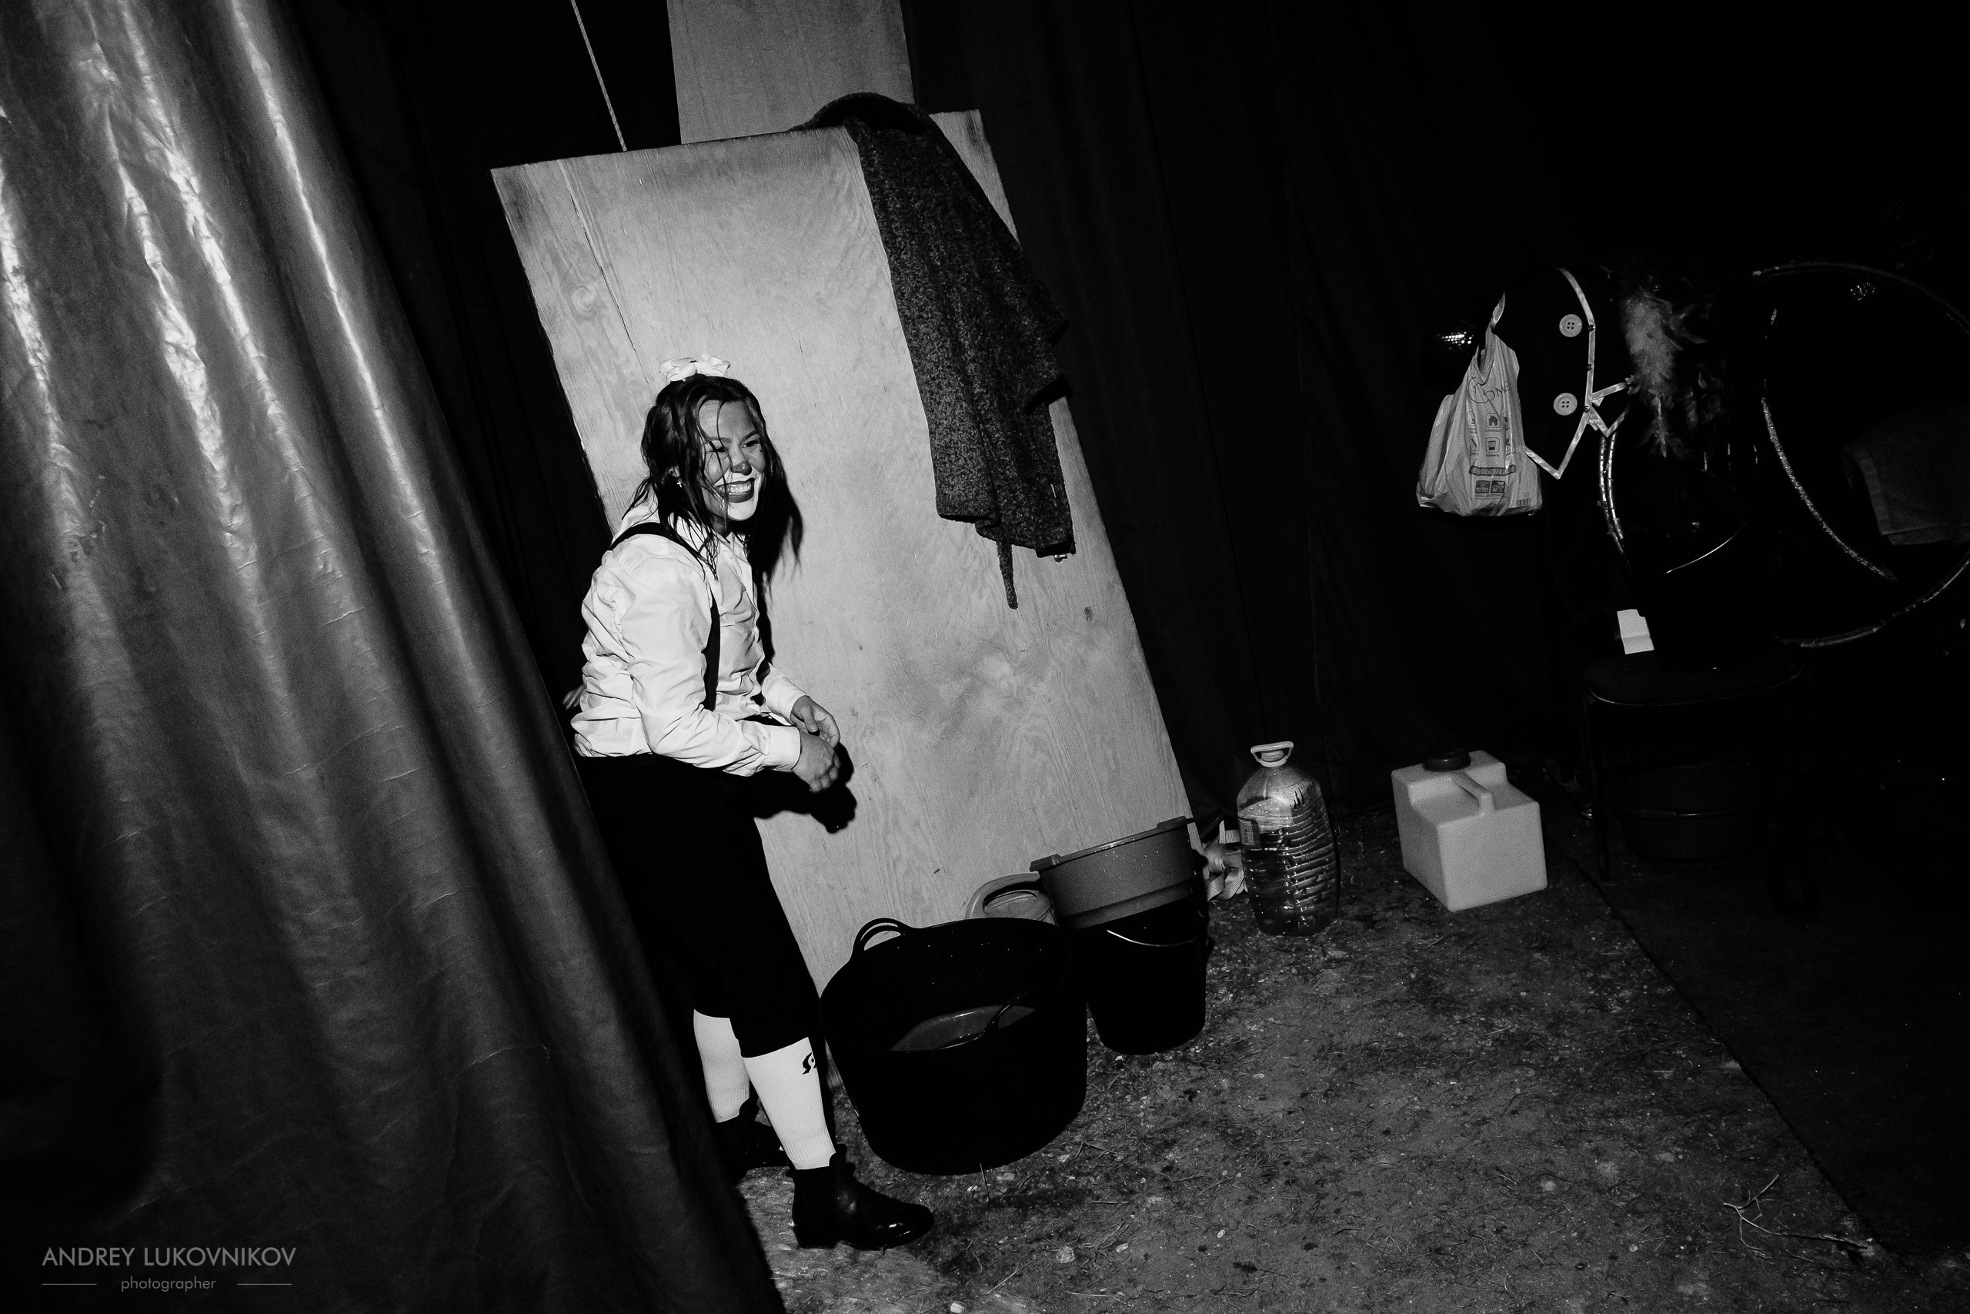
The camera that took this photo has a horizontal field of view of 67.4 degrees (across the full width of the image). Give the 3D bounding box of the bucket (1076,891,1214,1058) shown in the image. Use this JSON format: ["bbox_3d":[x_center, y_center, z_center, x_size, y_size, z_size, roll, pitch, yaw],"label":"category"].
[{"bbox_3d":[0.304,0.593,2.868,0.300,0.270,0.300,-11,15,3],"label":"bucket"}]

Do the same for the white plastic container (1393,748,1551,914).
[{"bbox_3d":[1.038,0.359,3.183,0.216,0.260,0.243,-13,15,-4],"label":"white plastic container"}]

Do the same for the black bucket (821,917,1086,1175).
[{"bbox_3d":[-0.046,0.691,2.698,0.465,0.310,0.475,-11,15,3],"label":"black bucket"}]

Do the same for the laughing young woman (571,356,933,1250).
[{"bbox_3d":[-0.411,0.266,2.359,0.520,1.431,0.480,-7,15,19],"label":"laughing young woman"}]

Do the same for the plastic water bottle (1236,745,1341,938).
[{"bbox_3d":[0.644,0.374,3.176,0.205,0.390,0.205,-12,15,0],"label":"plastic water bottle"}]

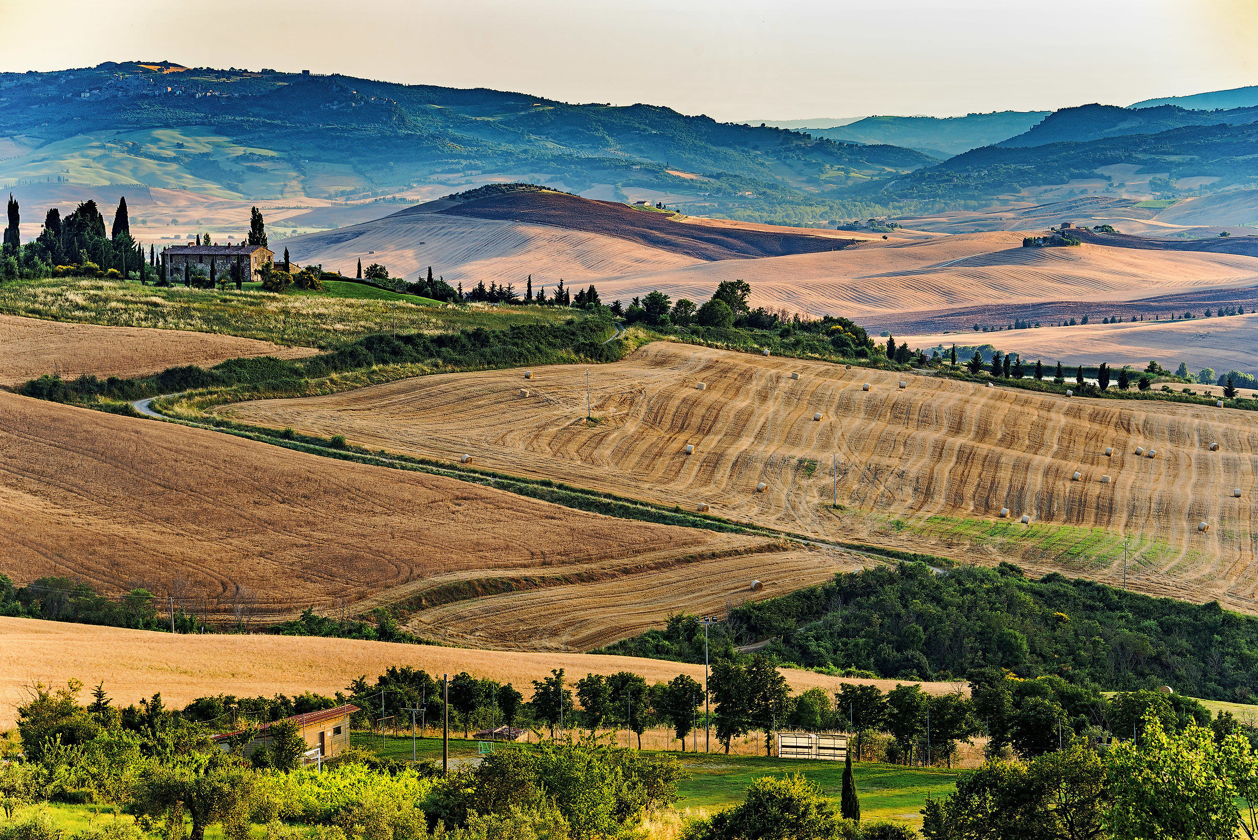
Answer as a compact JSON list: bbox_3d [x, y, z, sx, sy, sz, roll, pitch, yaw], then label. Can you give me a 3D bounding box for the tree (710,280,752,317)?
[{"bbox_3d":[24.213,-28.078,1015.000,9.830,10.580,9.830,0,4,0],"label":"tree"}]

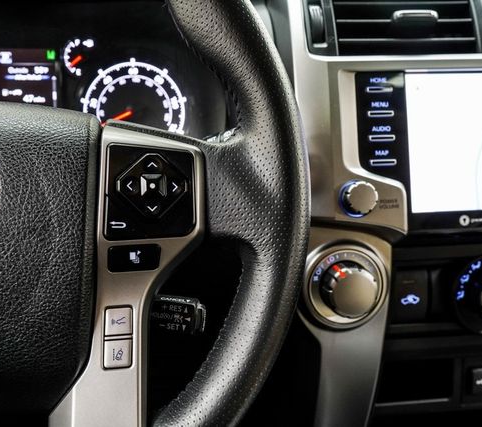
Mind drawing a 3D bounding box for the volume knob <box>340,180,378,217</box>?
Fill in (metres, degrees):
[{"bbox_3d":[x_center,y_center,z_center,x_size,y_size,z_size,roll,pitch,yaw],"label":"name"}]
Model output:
[{"bbox_3d":[0.083,-0.010,0.457,0.025,0.025,0.013,-3,0,-9],"label":"volume knob"}]

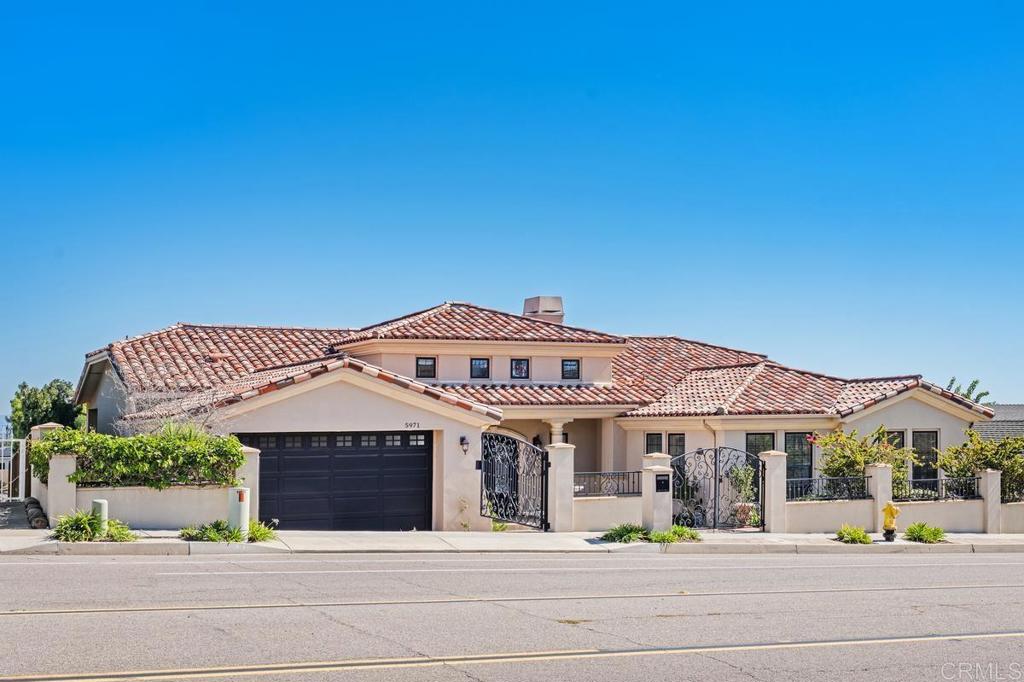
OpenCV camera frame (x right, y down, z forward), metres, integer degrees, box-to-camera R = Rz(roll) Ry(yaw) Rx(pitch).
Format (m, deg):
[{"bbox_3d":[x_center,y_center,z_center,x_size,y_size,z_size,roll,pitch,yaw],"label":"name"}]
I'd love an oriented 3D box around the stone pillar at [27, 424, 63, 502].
[{"bbox_3d":[-11.337,2.935,30.536,0.660,1.890,0.660,1,-1,-23],"label":"stone pillar"}]

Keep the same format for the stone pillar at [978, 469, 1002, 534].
[{"bbox_3d":[13.559,4.539,35.562,0.520,1.800,0.520,1,-1,-23],"label":"stone pillar"}]

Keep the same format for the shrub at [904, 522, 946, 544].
[{"bbox_3d":[10.769,4.973,32.579,0.853,0.495,0.766,1,-1,-23],"label":"shrub"}]

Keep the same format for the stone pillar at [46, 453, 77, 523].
[{"bbox_3d":[-9.325,3.095,25.955,0.530,1.499,0.530,1,-1,-23],"label":"stone pillar"}]

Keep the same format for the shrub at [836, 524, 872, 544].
[{"bbox_3d":[8.676,4.850,31.689,0.711,0.456,0.638,1,-1,-23],"label":"shrub"}]

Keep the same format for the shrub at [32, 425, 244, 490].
[{"bbox_3d":[-8.018,2.496,26.935,4.253,1.228,1.600,1,-1,-23],"label":"shrub"}]

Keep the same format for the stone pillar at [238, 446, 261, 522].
[{"bbox_3d":[-5.810,3.211,27.432,0.520,1.793,0.520,1,-1,-23],"label":"stone pillar"}]

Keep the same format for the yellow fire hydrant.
[{"bbox_3d":[9.755,4.637,32.151,0.425,1.028,0.360,1,-1,-23],"label":"yellow fire hydrant"}]

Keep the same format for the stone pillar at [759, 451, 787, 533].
[{"bbox_3d":[6.830,3.927,32.740,0.530,2.105,0.530,1,-1,-23],"label":"stone pillar"}]

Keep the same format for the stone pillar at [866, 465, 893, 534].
[{"bbox_3d":[9.987,4.264,34.063,0.520,1.854,0.520,1,-1,-23],"label":"stone pillar"}]

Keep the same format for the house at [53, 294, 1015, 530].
[{"bbox_3d":[0.792,1.626,39.547,25.888,6.148,18.500,1,-1,-23],"label":"house"}]

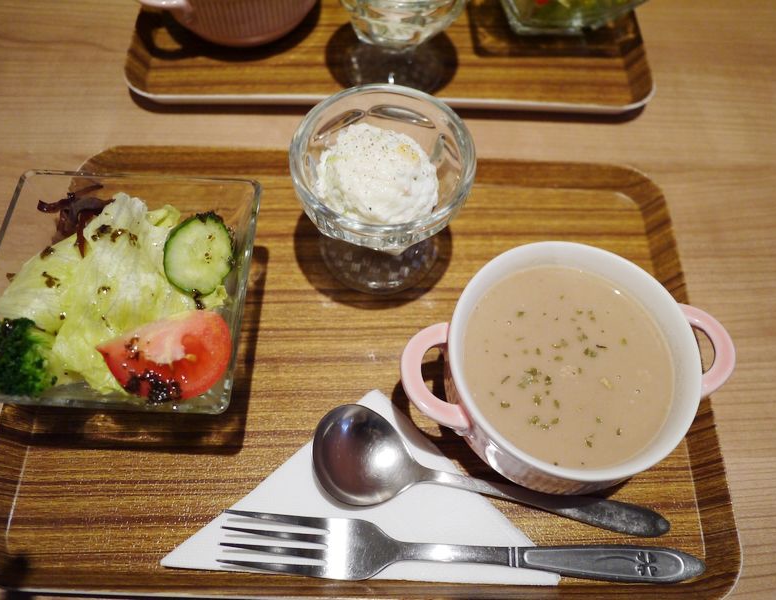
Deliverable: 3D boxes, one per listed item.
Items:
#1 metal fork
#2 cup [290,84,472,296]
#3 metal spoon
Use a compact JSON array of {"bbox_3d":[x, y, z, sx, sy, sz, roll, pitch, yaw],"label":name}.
[{"bbox_3d":[0.033,0.106,0.272,0.207,0.019,0.025,4,65,0],"label":"metal fork"},{"bbox_3d":[-0.003,-0.048,0.315,0.082,0.072,0.082,1,65,-2],"label":"cup"},{"bbox_3d":[0.046,0.081,0.283,0.161,0.020,0.044,12,65,3],"label":"metal spoon"}]

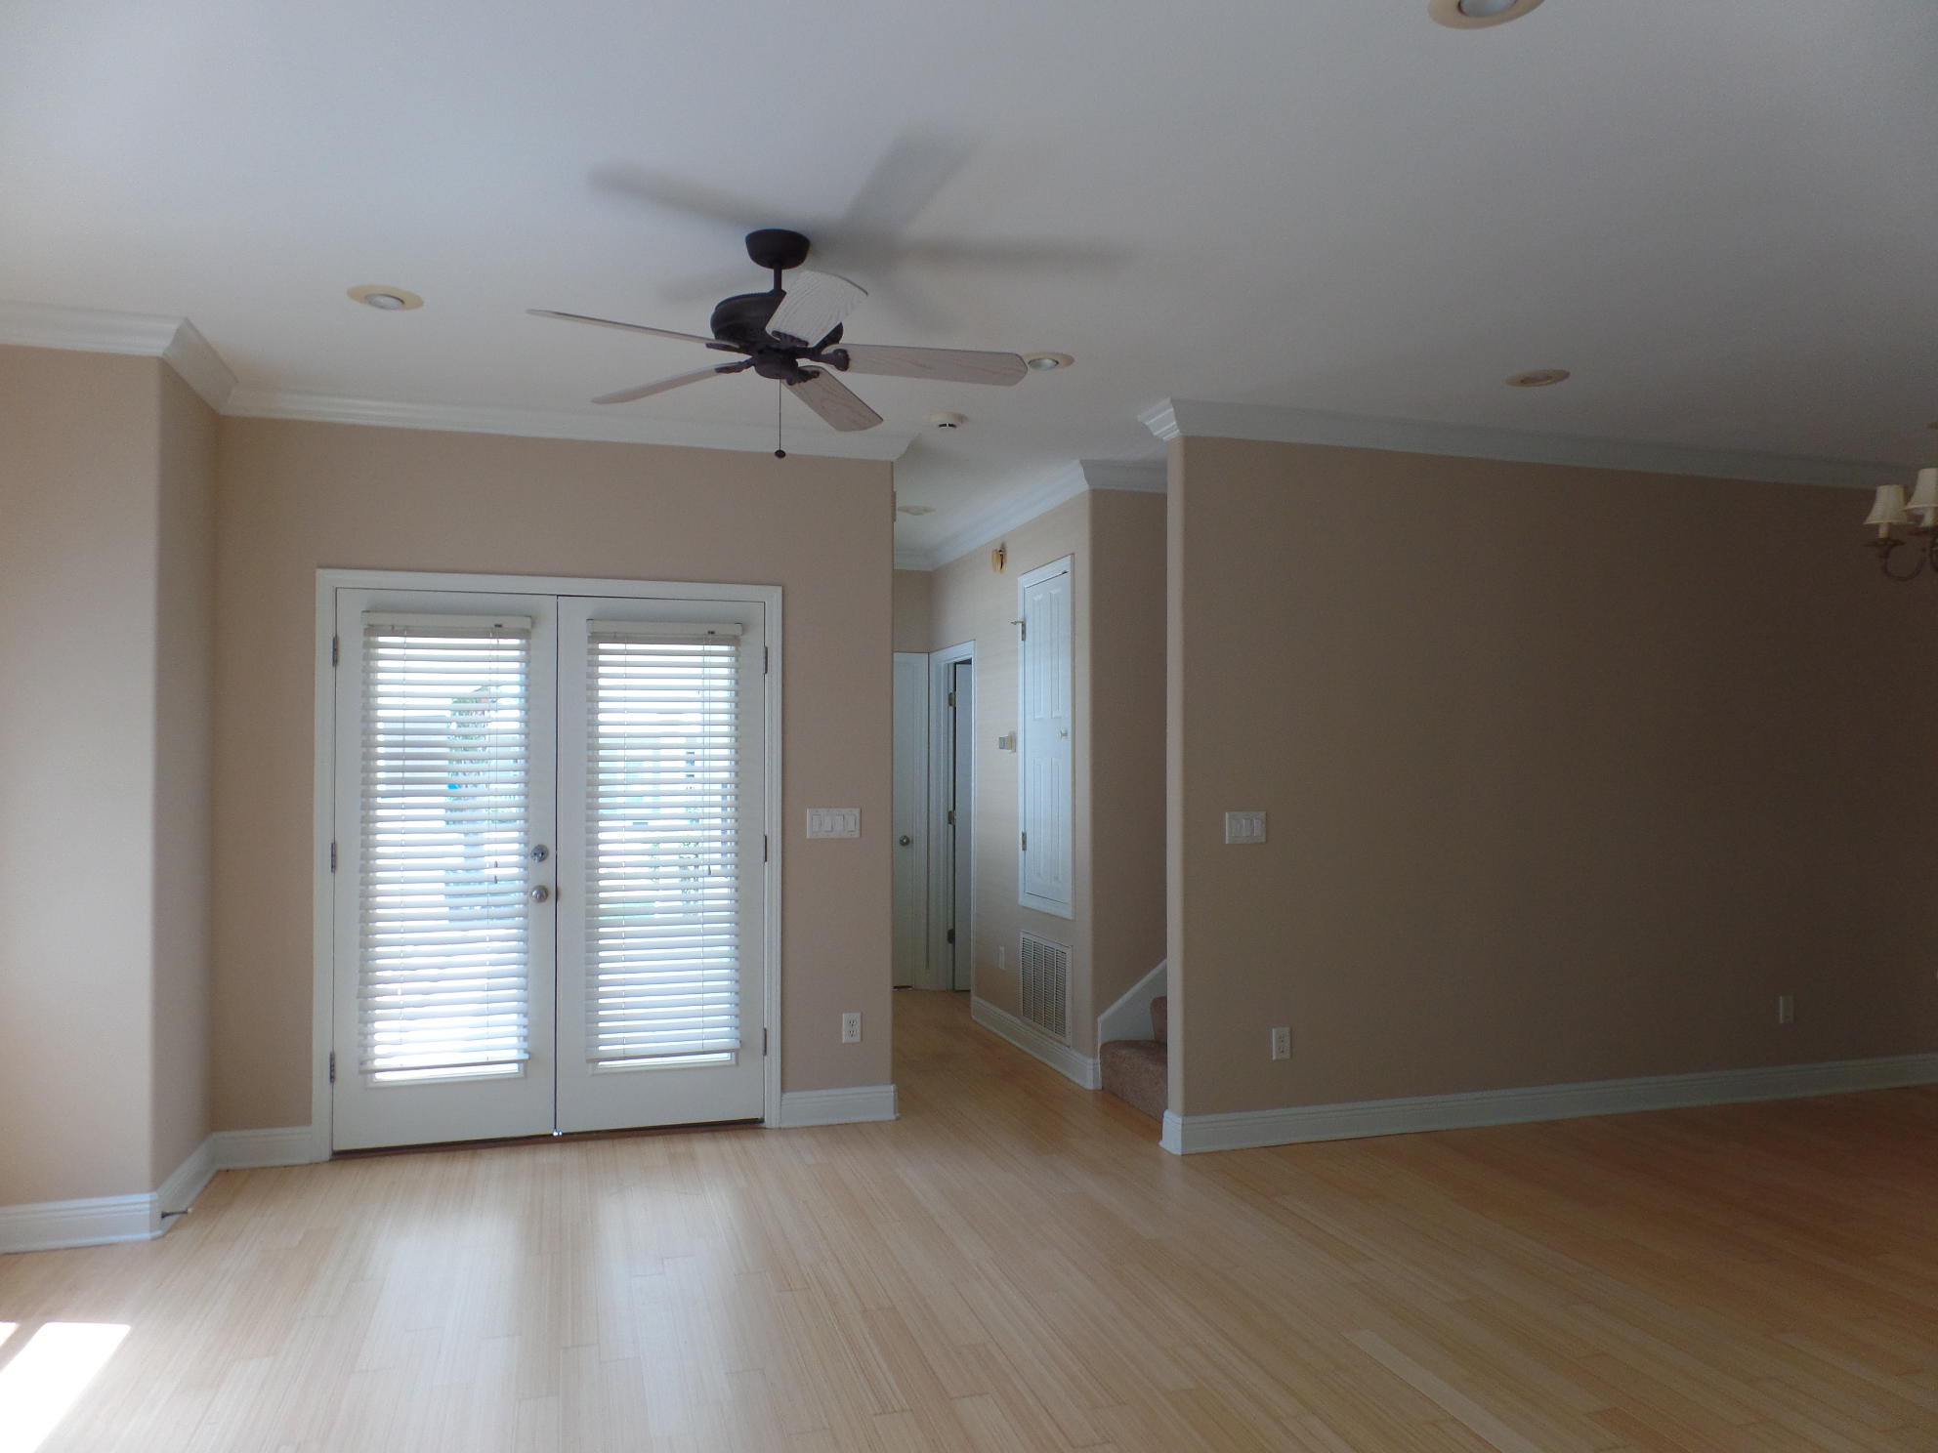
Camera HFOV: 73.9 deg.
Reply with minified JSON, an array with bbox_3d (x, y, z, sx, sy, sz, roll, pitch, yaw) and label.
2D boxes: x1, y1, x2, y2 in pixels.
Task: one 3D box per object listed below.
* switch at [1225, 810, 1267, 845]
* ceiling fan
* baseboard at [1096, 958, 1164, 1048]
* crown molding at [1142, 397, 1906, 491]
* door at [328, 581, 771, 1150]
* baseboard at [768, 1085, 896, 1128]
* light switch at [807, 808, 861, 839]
[{"bbox_3d":[1.036,0.380,4.824,0.165,0.115,0.017,0,-2,-17],"label":"switch"},{"bbox_3d":[-0.478,-1.043,3.243,1.260,0.361,1.260,0,-2,-17],"label":"ceiling fan"},{"bbox_3d":[0.728,1.234,5.720,0.337,0.395,0.030,0,-2,-17],"label":"baseboard"},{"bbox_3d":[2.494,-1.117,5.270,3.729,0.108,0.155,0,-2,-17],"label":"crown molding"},{"bbox_3d":[-1.552,0.516,4.863,1.568,2.042,0.095,0,-2,-17],"label":"door"},{"bbox_3d":[-0.527,1.514,5.138,0.498,0.134,0.030,0,-2,-17],"label":"baseboard"},{"bbox_3d":[-0.544,0.389,5.170,0.212,0.116,0.017,0,-2,-17],"label":"light switch"}]

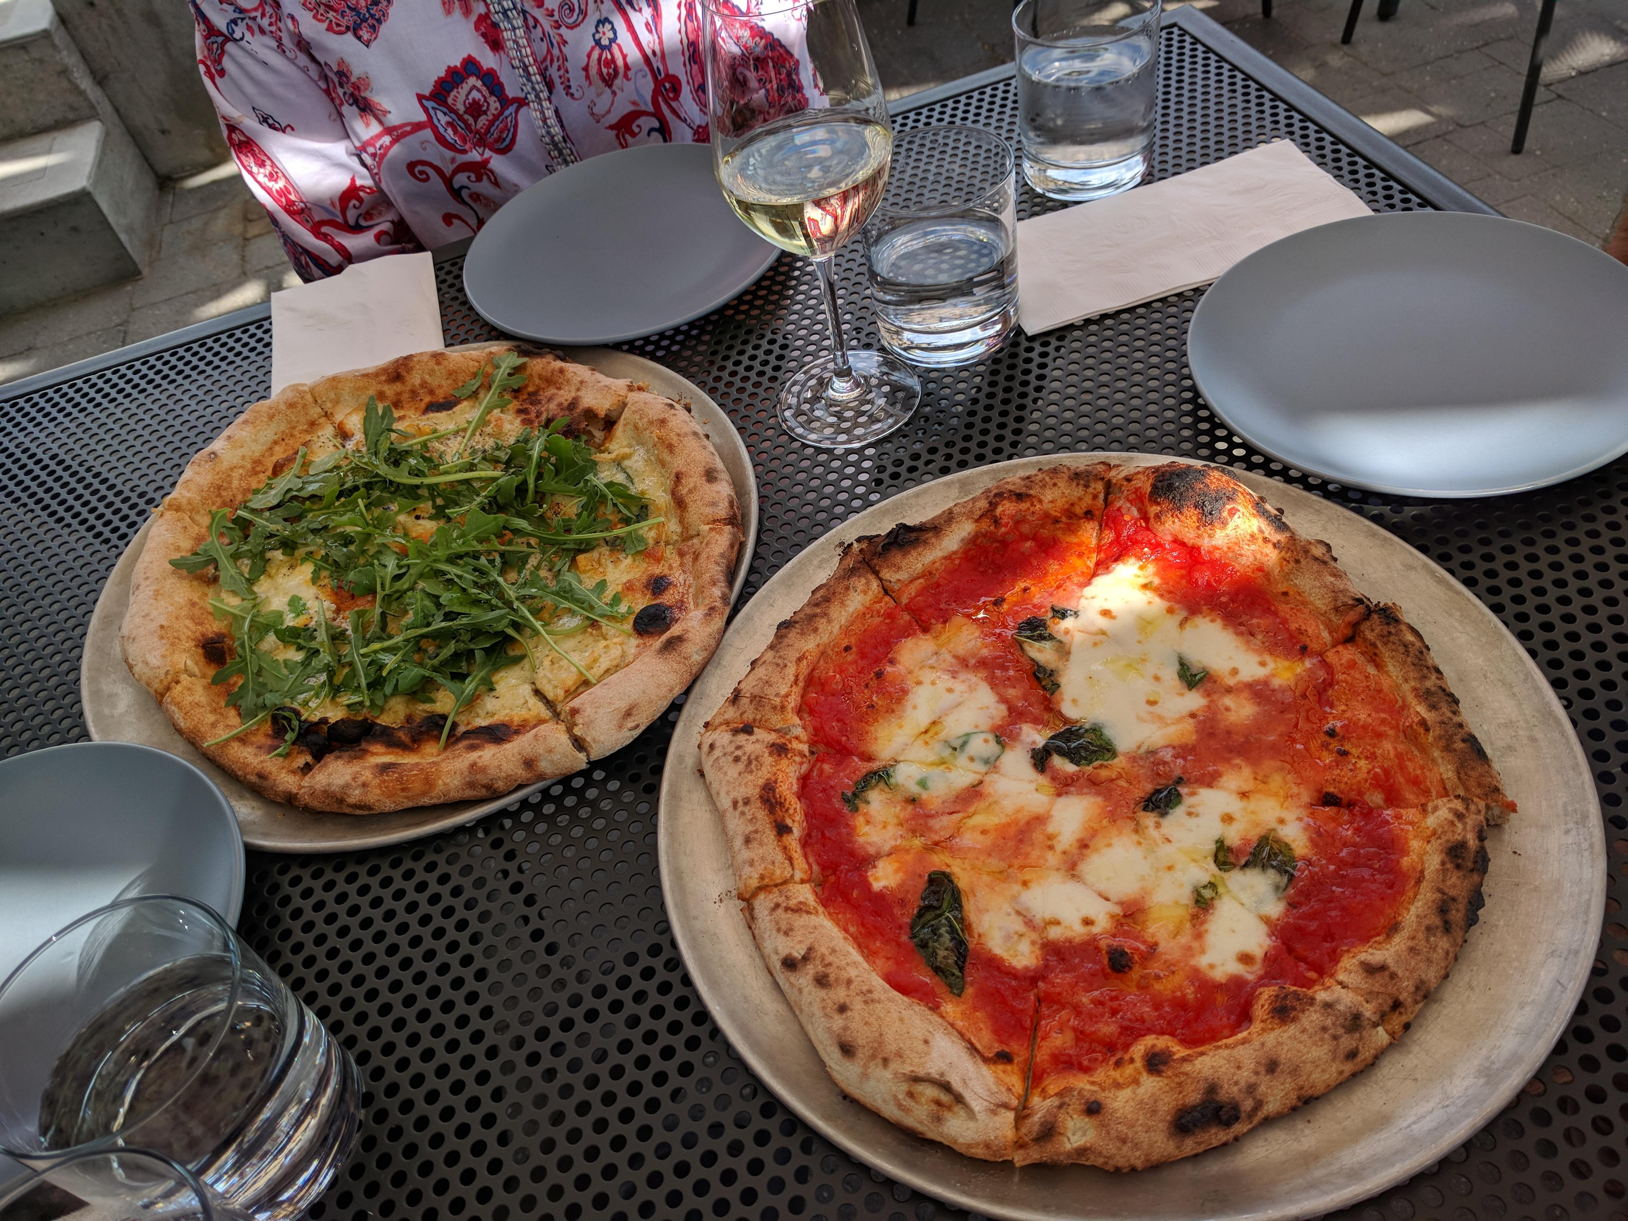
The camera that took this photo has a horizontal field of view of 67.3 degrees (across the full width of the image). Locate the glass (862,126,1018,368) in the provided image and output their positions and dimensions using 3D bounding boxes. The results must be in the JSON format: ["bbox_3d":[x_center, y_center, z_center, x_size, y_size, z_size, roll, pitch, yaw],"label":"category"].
[{"bbox_3d":[0.067,-0.188,0.641,0.080,0.094,0.080,-6,49,7],"label":"glass"}]

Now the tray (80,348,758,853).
[{"bbox_3d":[-0.193,-0.026,0.607,0.335,0.016,0.335,-6,49,7],"label":"tray"}]

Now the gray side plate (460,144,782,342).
[{"bbox_3d":[-0.112,-0.228,0.762,0.214,0.022,0.214,-6,49,7],"label":"gray side plate"}]

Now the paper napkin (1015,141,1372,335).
[{"bbox_3d":[0.200,-0.215,0.696,0.208,0.004,0.104,-18,48,-3],"label":"paper napkin"}]

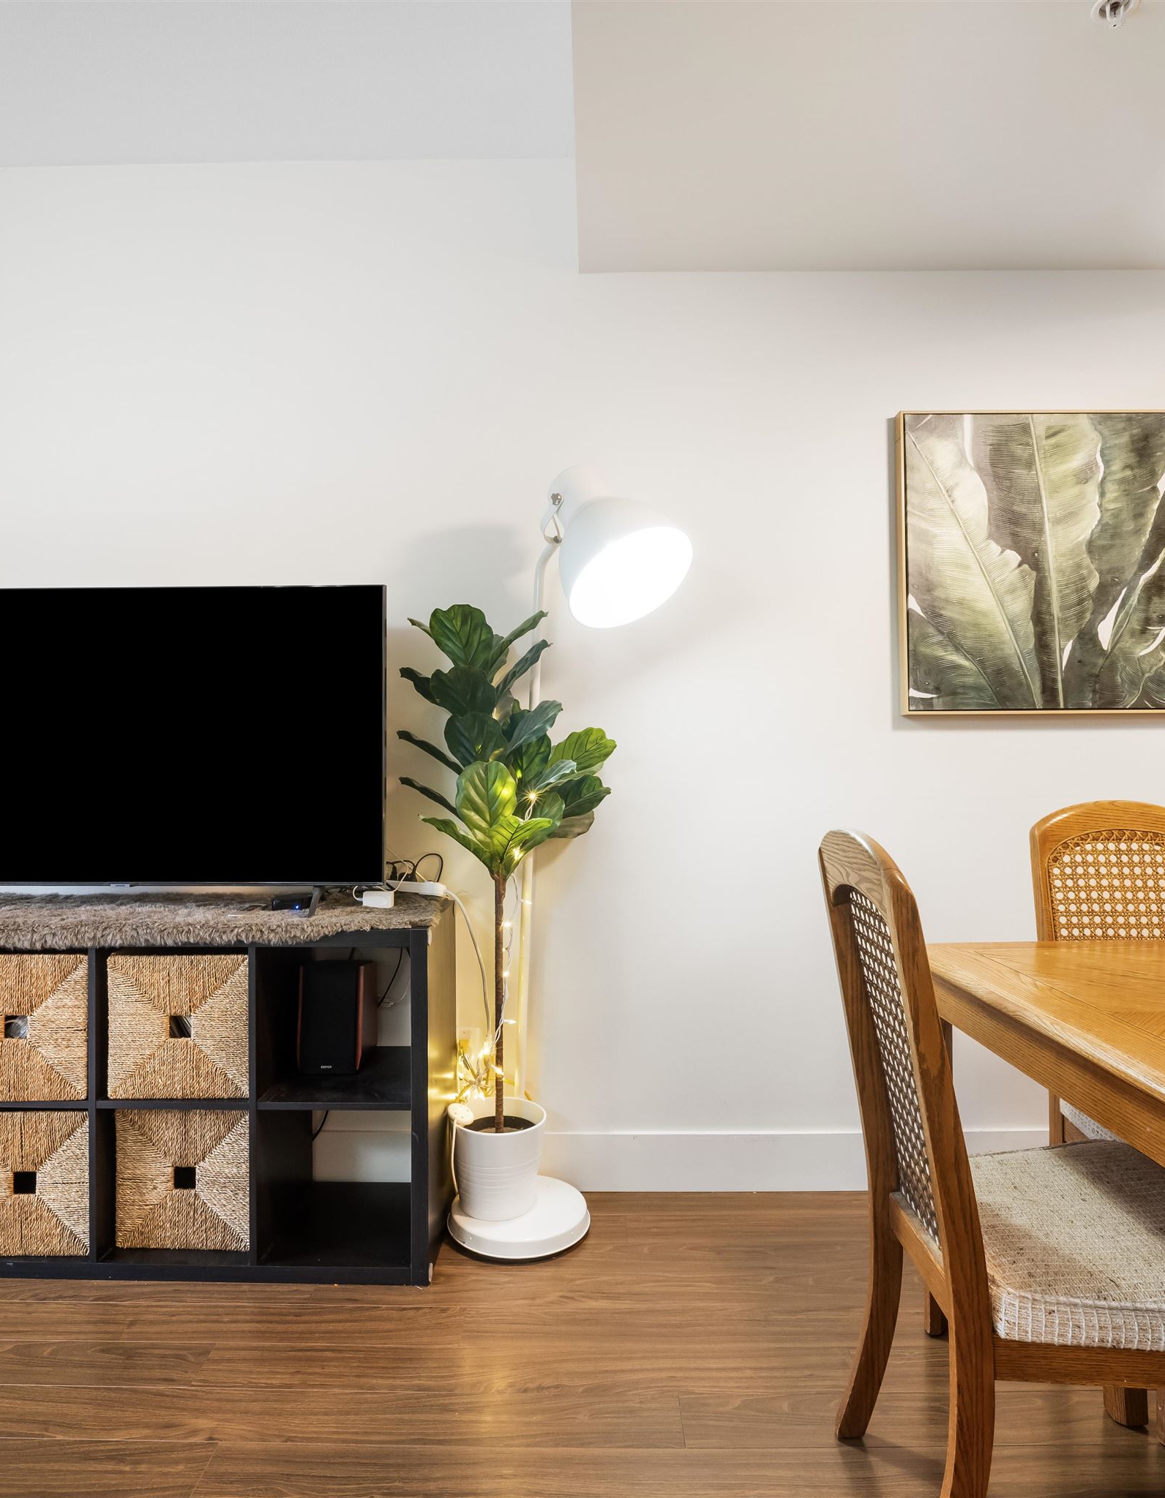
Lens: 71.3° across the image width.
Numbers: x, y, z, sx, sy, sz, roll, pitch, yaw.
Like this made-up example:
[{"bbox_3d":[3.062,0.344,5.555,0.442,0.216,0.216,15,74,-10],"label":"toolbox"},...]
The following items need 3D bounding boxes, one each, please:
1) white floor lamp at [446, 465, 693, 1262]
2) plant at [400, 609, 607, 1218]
[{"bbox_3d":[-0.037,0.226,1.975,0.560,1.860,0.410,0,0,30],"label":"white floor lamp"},{"bbox_3d":[-0.186,0.390,1.950,0.510,1.470,0.430,0,0,0],"label":"plant"}]

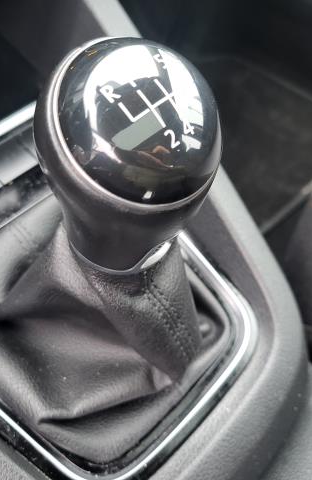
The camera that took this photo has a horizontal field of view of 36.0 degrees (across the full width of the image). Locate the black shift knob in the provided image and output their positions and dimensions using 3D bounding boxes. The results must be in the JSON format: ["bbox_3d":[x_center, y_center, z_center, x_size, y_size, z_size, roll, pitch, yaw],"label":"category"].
[{"bbox_3d":[-0.007,-0.022,0.149,0.056,0.072,0.053,3,59,-4],"label":"black shift knob"}]

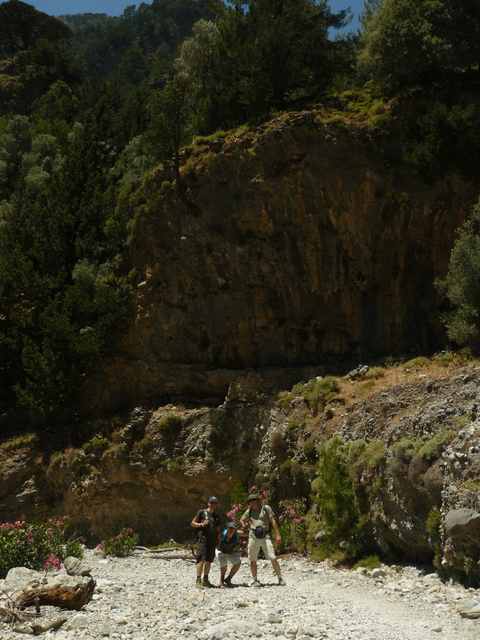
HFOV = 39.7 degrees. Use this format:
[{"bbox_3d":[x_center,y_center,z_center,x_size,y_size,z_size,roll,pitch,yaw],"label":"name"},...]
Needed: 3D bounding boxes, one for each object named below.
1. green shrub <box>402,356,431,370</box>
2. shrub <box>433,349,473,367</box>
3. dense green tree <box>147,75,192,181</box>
[{"bbox_3d":[6.364,1.569,24.000,1.000,0.520,0.900,0,-16,0],"label":"green shrub"},{"bbox_3d":[7.503,1.324,23.500,1.400,0.680,1.200,0,-16,0],"label":"shrub"},{"bbox_3d":[-4.490,-12.307,43.000,2.900,7.700,2.900,0,-16,0],"label":"dense green tree"}]

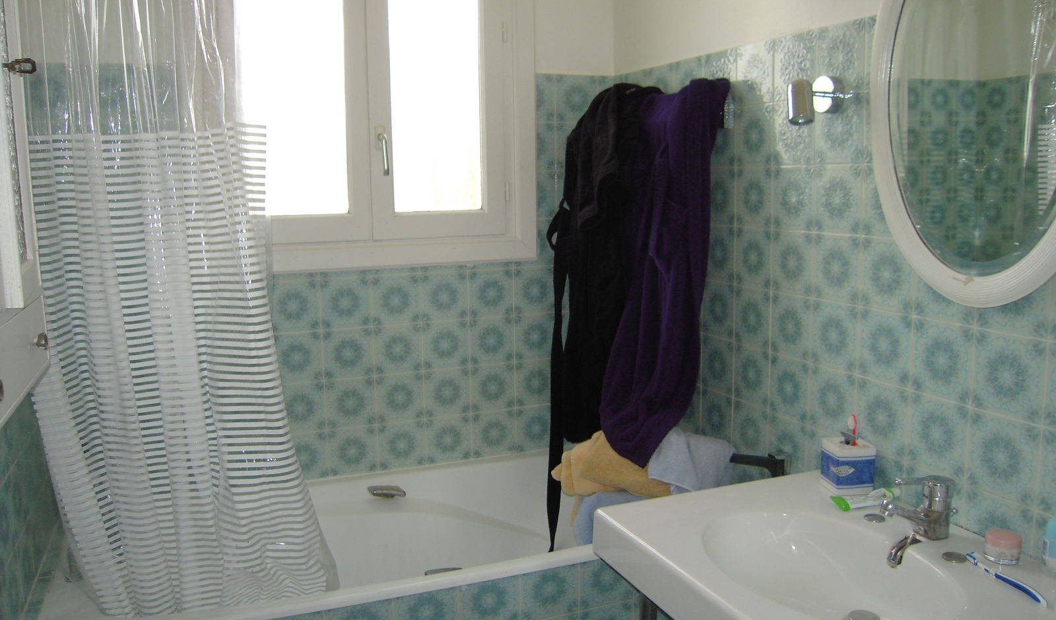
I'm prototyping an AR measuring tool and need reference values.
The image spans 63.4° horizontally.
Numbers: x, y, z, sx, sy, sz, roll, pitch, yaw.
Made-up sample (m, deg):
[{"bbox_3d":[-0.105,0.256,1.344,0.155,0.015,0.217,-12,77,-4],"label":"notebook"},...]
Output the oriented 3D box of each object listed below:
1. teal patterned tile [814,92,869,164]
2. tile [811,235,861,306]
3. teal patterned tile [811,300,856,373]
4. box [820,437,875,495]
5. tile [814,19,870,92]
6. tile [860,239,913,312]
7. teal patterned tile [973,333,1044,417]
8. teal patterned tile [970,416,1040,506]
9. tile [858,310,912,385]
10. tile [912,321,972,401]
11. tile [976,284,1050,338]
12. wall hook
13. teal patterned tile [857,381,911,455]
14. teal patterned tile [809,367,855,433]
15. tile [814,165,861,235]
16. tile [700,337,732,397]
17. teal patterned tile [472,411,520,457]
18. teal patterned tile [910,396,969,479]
[{"bbox_3d":[0.684,-0.391,1.865,0.010,0.150,0.150,-4,9,-21],"label":"teal patterned tile"},{"bbox_3d":[0.678,-0.091,1.874,0.010,0.150,0.150,-4,9,-21],"label":"tile"},{"bbox_3d":[0.692,0.057,1.930,0.010,0.150,0.150,-4,9,-21],"label":"teal patterned tile"},{"bbox_3d":[0.680,0.334,1.823,0.082,0.099,0.080,-2,8,-8],"label":"box"},{"bbox_3d":[0.667,-0.535,1.815,0.010,0.150,0.150,-4,9,-21],"label":"tile"},{"bbox_3d":[0.734,-0.072,1.738,0.010,0.150,0.150,-4,9,-21],"label":"tile"},{"bbox_3d":[0.837,0.114,1.481,0.010,0.148,0.148,-4,9,-21],"label":"teal patterned tile"},{"bbox_3d":[0.839,0.258,1.507,0.010,0.150,0.150,-4,9,-21],"label":"teal patterned tile"},{"bbox_3d":[0.746,0.076,1.790,0.010,0.150,0.150,-4,9,-21],"label":"tile"},{"bbox_3d":[0.810,0.097,1.671,0.010,0.151,0.149,-4,9,-21],"label":"tile"},{"bbox_3d":[0.862,-0.035,1.510,0.010,0.151,0.149,-4,9,-21],"label":"tile"},{"bbox_3d":[0.622,-0.463,1.873,0.118,0.101,0.083,-4,9,-21],"label":"wall hook"},{"bbox_3d":[0.740,0.225,1.774,0.010,0.148,0.148,-4,9,-21],"label":"teal patterned tile"},{"bbox_3d":[0.686,0.206,1.920,0.010,0.150,0.150,-4,9,-21],"label":"teal patterned tile"},{"bbox_3d":[0.687,-0.242,1.887,0.010,0.150,0.150,-4,9,-21],"label":"tile"},{"bbox_3d":[0.522,0.150,2.337,0.010,0.150,0.150,-4,9,-21],"label":"tile"},{"bbox_3d":[-0.111,0.401,2.770,0.149,0.148,0.010,-4,9,-21],"label":"teal patterned tile"},{"bbox_3d":[0.791,0.242,1.645,0.010,0.150,0.150,-4,9,-21],"label":"teal patterned tile"}]

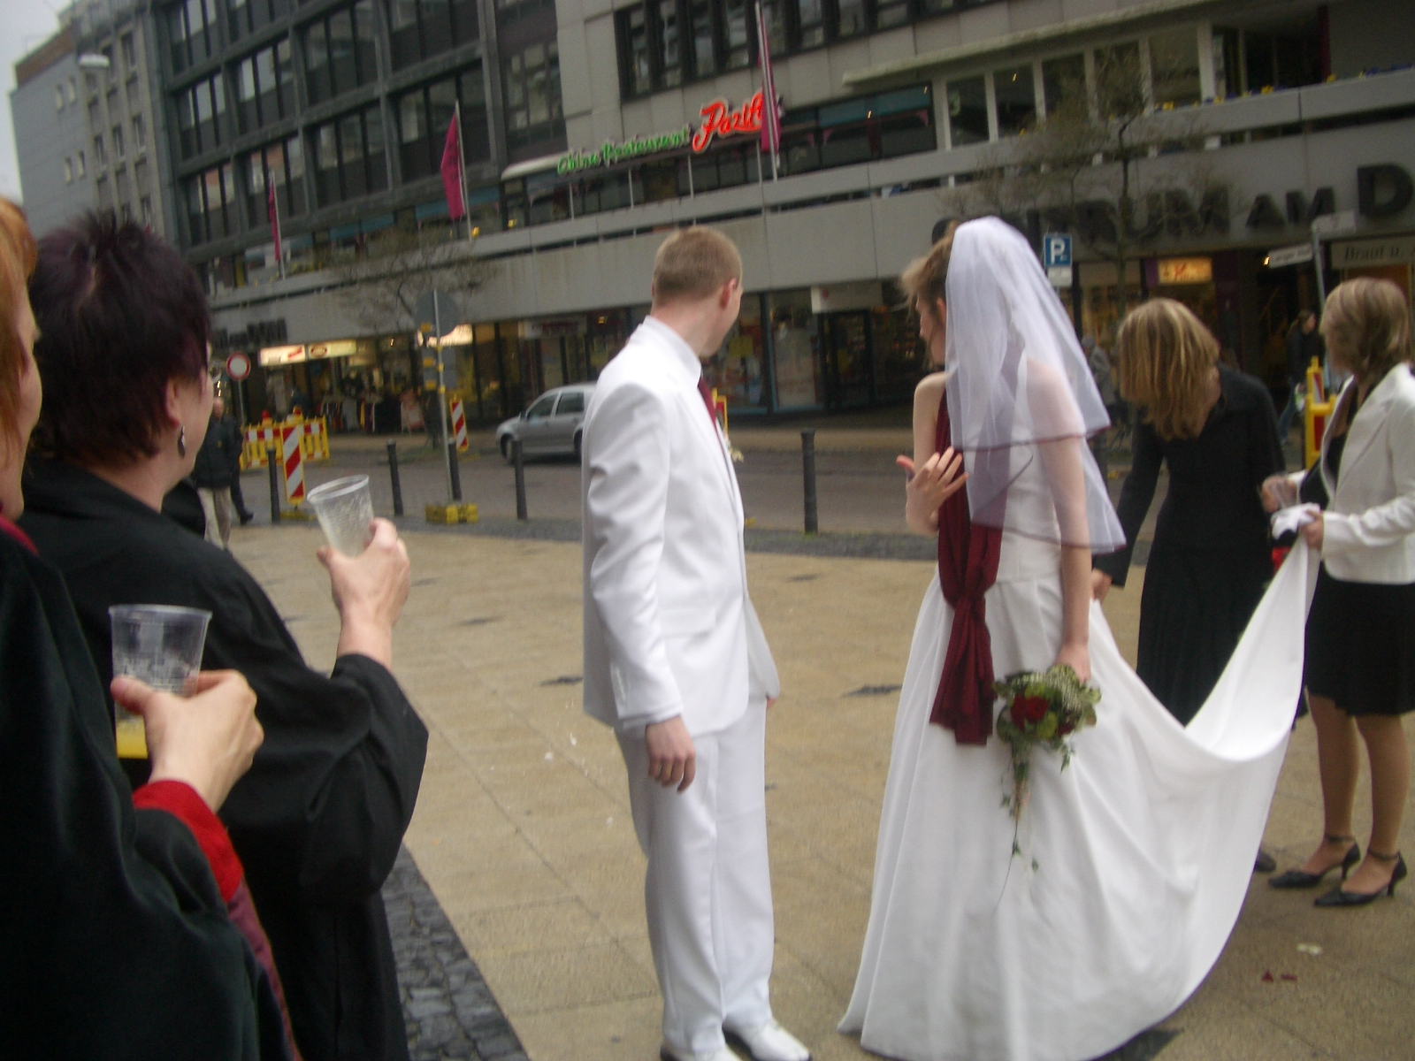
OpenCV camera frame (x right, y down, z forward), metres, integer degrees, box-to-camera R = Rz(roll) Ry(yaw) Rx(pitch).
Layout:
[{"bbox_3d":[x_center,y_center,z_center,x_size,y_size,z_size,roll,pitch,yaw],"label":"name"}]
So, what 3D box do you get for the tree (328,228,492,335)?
[{"bbox_3d":[-6.524,-4.337,31.800,3.200,4.600,3.200,-6,8,-10],"label":"tree"}]

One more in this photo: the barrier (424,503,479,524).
[{"bbox_3d":[-3.276,-0.228,18.249,0.650,0.240,0.550,-9,9,-29],"label":"barrier"}]

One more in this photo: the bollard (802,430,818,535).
[{"bbox_3d":[0.946,-0.451,13.506,0.120,1.000,0.120,-4,8,5],"label":"bollard"}]

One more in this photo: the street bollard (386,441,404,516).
[{"bbox_3d":[-4.060,-0.666,18.601,0.120,1.000,0.120,-6,8,-11],"label":"street bollard"}]

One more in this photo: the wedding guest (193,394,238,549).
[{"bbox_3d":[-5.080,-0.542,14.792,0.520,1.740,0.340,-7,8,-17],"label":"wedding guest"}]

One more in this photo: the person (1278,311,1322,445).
[{"bbox_3d":[7.251,-1.846,17.492,0.600,1.660,0.480,0,10,33],"label":"person"}]

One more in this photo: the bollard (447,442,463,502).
[{"bbox_3d":[-3.275,-0.660,18.736,0.120,1.000,0.120,-6,8,-9],"label":"bollard"}]

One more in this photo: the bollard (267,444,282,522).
[{"bbox_3d":[-5.470,-0.584,17.943,0.120,1.000,0.120,-7,8,-16],"label":"bollard"}]

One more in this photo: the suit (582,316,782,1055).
[{"bbox_3d":[-0.055,0.354,3.038,0.360,1.570,0.530,-2,8,17],"label":"suit"}]

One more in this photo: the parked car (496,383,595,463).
[{"bbox_3d":[-2.600,-2.160,27.800,1.720,1.460,4.200,-11,10,-38],"label":"parked car"}]

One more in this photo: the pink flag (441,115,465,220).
[{"bbox_3d":[-7.464,-10.644,42.000,0.600,3.000,0.300,-6,8,-5],"label":"pink flag"}]

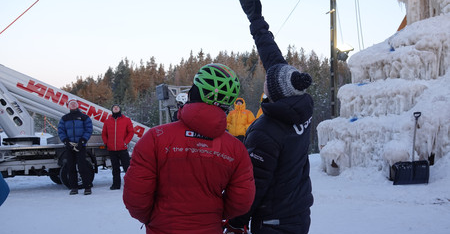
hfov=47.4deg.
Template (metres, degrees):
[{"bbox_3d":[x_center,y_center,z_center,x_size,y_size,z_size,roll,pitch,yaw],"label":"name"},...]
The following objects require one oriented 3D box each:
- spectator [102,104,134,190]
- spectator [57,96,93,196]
[{"bbox_3d":[-2.160,0.620,10.400,0.620,1.730,0.400,0,-1,-1],"label":"spectator"},{"bbox_3d":[-2.770,0.565,9.500,0.640,1.760,0.420,0,-1,-6],"label":"spectator"}]

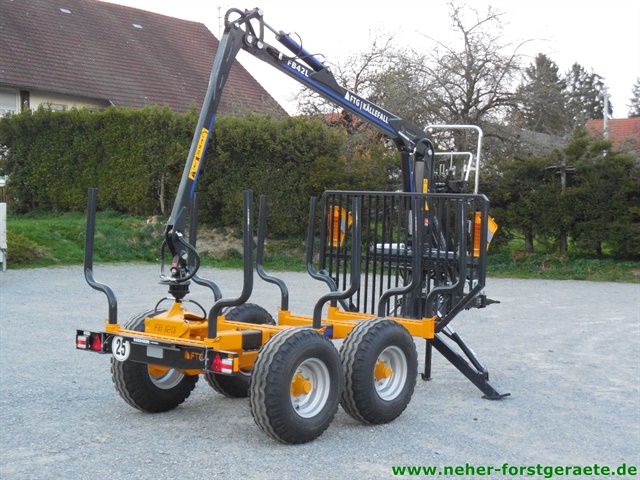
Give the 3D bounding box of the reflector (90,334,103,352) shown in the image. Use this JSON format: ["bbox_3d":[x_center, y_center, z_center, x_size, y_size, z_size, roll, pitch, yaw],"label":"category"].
[{"bbox_3d":[-1.796,0.833,9.895,0.140,0.136,0.035,4,4,39],"label":"reflector"}]

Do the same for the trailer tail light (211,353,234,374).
[{"bbox_3d":[-0.686,0.851,8.479,0.223,0.139,0.045,4,4,41],"label":"trailer tail light"}]

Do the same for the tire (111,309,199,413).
[{"bbox_3d":[-1.405,1.058,10.590,0.310,0.900,0.900,4,4,39],"label":"tire"}]

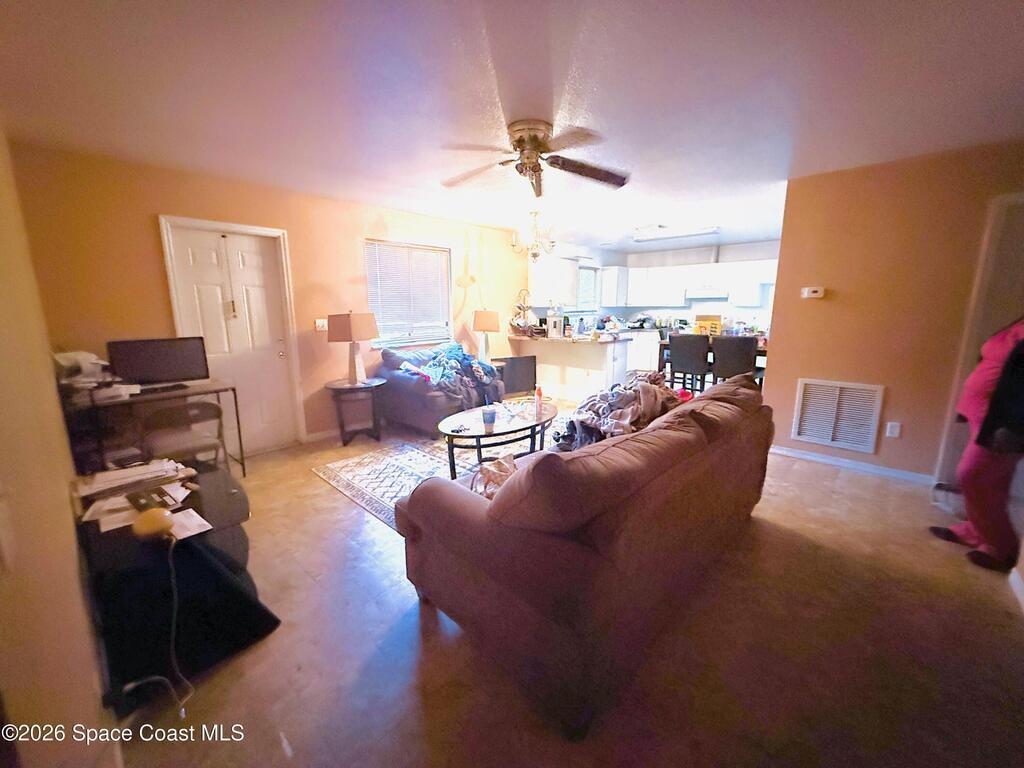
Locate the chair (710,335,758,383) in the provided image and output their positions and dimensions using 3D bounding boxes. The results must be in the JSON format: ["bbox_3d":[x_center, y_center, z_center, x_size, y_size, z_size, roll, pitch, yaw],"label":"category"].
[{"bbox_3d":[2.649,-0.042,4.866,0.460,1.030,0.540,10,15,44],"label":"chair"}]

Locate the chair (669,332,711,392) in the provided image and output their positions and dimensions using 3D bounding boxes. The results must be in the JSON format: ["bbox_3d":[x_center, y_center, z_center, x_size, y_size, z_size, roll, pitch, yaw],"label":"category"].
[{"bbox_3d":[2.287,-0.107,5.219,0.460,1.030,0.540,10,15,44],"label":"chair"}]

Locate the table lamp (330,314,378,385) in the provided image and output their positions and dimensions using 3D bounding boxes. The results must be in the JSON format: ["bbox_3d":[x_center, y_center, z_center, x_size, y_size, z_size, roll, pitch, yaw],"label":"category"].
[{"bbox_3d":[-1.569,-0.368,4.116,0.335,0.706,0.335,5,12,26],"label":"table lamp"}]

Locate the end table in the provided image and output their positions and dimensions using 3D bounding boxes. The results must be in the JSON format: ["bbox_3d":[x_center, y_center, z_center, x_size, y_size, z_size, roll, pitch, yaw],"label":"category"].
[{"bbox_3d":[-1.598,0.278,4.355,0.590,0.605,0.590,10,14,42],"label":"end table"}]

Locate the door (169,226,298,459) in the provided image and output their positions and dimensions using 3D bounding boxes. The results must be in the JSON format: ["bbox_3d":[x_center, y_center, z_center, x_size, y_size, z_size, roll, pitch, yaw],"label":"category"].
[{"bbox_3d":[-2.454,-0.328,3.791,0.050,2.010,0.810,10,14,42],"label":"door"}]

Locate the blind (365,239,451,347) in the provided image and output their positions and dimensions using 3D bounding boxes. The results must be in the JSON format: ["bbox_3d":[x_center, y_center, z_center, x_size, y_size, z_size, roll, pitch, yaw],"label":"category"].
[{"bbox_3d":[-1.199,-1.092,5.047,0.050,1.150,1.160,10,14,42],"label":"blind"}]

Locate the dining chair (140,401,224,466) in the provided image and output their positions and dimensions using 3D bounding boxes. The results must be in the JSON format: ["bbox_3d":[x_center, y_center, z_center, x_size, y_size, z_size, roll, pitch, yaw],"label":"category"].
[{"bbox_3d":[-2.205,0.481,2.815,0.450,0.780,0.480,-8,13,-35],"label":"dining chair"}]

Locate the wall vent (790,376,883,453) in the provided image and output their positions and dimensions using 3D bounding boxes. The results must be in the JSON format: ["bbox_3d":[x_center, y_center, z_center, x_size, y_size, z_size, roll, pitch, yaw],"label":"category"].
[{"bbox_3d":[2.792,0.268,3.585,0.580,0.565,0.030,10,15,44],"label":"wall vent"}]

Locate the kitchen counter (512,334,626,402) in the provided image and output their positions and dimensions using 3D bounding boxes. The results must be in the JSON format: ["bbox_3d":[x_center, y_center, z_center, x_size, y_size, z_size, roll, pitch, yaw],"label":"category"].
[{"bbox_3d":[0.790,-0.213,6.075,1.700,0.915,0.680,10,14,42],"label":"kitchen counter"}]

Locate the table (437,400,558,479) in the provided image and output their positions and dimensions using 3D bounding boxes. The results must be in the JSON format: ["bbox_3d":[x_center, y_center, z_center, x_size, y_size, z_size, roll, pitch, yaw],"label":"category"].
[{"bbox_3d":[-0.073,0.498,3.514,0.735,0.460,1.250,9,13,39],"label":"table"}]

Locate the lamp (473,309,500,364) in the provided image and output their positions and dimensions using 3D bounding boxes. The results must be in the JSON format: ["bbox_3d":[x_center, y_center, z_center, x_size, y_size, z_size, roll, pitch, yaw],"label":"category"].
[{"bbox_3d":[-0.345,-0.605,5.402,0.335,0.706,0.335,1,10,6],"label":"lamp"}]

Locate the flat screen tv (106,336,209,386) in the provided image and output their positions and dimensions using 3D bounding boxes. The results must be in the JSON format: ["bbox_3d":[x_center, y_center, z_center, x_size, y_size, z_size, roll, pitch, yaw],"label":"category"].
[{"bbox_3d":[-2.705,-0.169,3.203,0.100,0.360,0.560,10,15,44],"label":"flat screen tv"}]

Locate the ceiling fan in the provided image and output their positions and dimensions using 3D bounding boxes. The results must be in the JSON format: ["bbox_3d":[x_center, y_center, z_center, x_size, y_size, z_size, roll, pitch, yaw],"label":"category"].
[{"bbox_3d":[0.114,-1.437,2.610,1.280,0.300,1.280,10,14,42],"label":"ceiling fan"}]

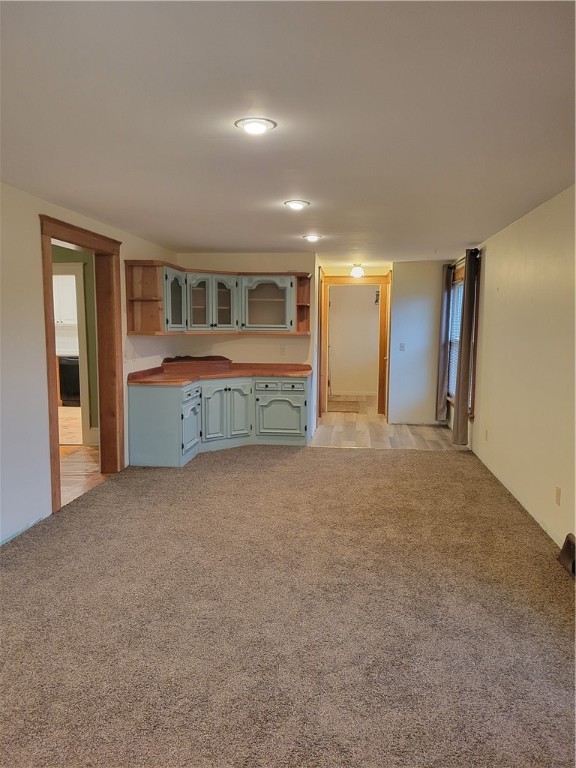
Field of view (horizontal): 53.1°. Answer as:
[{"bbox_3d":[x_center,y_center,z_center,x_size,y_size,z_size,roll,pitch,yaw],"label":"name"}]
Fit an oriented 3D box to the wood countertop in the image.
[{"bbox_3d":[-0.675,-0.131,6.715,1.780,0.150,1.800,1,6,7],"label":"wood countertop"}]

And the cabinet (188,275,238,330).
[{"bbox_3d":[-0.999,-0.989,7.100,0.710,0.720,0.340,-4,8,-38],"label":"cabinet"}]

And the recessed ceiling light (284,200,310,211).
[{"bbox_3d":[0.068,-1.352,4.387,0.200,0.045,0.200,1,6,7],"label":"recessed ceiling light"}]

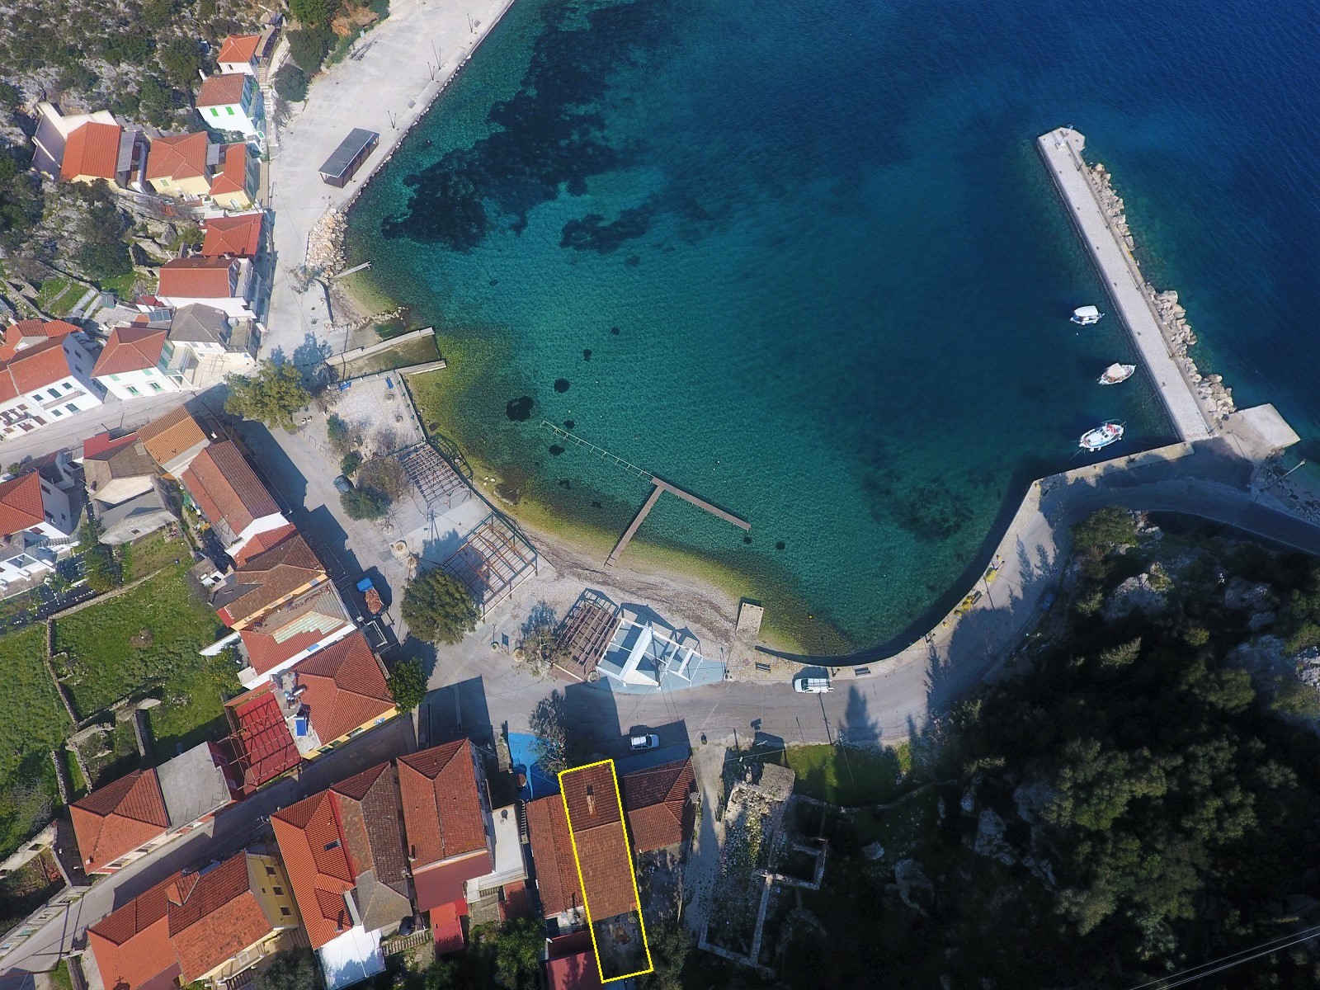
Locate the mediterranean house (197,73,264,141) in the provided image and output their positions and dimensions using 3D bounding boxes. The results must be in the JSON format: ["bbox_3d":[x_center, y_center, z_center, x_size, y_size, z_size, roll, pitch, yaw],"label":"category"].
[{"bbox_3d":[-86.459,-79.171,153.991,9.200,8.700,9.110,-6,62,-3],"label":"mediterranean house"}]

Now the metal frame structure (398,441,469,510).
[{"bbox_3d":[-33.490,-2.560,113.260,6.590,2.500,10.250,-28,65,-14],"label":"metal frame structure"}]

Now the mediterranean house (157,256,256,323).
[{"bbox_3d":[-74.130,-33.970,125.990,12.380,9.000,9.150,0,62,0],"label":"mediterranean house"}]

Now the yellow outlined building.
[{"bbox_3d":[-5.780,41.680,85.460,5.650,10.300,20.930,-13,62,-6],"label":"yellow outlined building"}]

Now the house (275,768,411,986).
[{"bbox_3d":[-33.660,42.550,84.850,12.900,7.500,19.930,-23,64,-12],"label":"house"}]

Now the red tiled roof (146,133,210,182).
[{"bbox_3d":[-90.729,-64.075,143.037,10.180,1.900,12.080,-9,62,-5],"label":"red tiled roof"}]

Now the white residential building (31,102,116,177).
[{"bbox_3d":[-101.390,-60.510,134.340,15.290,6.300,17.000,-8,62,-4],"label":"white residential building"}]

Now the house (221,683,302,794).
[{"bbox_3d":[-48.570,30.150,95.180,5.940,5.600,11.820,-30,65,-14],"label":"house"}]

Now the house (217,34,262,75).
[{"bbox_3d":[-86.066,-90.793,156.932,6.590,4.800,9.040,1,62,0],"label":"house"}]

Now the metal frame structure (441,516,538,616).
[{"bbox_3d":[-24.230,10.770,107.000,10.390,2.900,9.740,41,69,20],"label":"metal frame structure"}]

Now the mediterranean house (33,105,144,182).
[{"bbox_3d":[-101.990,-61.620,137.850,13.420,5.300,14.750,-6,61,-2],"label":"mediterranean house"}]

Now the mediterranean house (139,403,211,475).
[{"bbox_3d":[-72.040,-7.750,114.550,7.180,8.300,7.940,-38,67,-18],"label":"mediterranean house"}]

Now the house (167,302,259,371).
[{"bbox_3d":[-73.640,-26.770,126.010,12.340,7.100,6.570,0,61,1],"label":"house"}]

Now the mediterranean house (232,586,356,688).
[{"bbox_3d":[-48.227,18.937,103.420,12.950,7.600,8.140,-29,66,-14],"label":"mediterranean house"}]

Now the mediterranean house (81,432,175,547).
[{"bbox_3d":[-76.100,-1.630,108.910,10.320,6.200,16.300,-25,65,-13],"label":"mediterranean house"}]

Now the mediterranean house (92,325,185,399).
[{"bbox_3d":[-83.370,-21.940,122.340,9.180,8.300,8.650,-3,61,0],"label":"mediterranean house"}]

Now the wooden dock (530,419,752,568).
[{"bbox_3d":[-6.709,2.932,117.378,38.150,1.100,16.650,27,65,14],"label":"wooden dock"}]

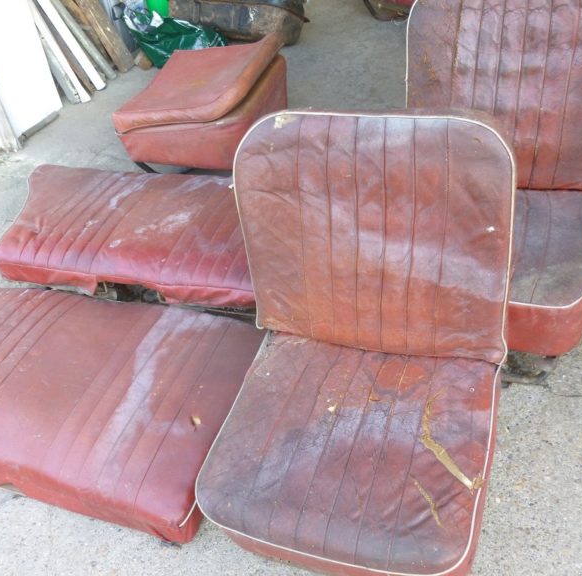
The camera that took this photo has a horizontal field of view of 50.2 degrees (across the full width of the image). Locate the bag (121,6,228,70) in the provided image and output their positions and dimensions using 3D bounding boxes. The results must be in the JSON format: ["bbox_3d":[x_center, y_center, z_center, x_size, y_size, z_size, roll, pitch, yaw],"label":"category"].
[{"bbox_3d":[-0.592,-1.383,3.408,0.520,0.240,0.340,7,43,19],"label":"bag"}]

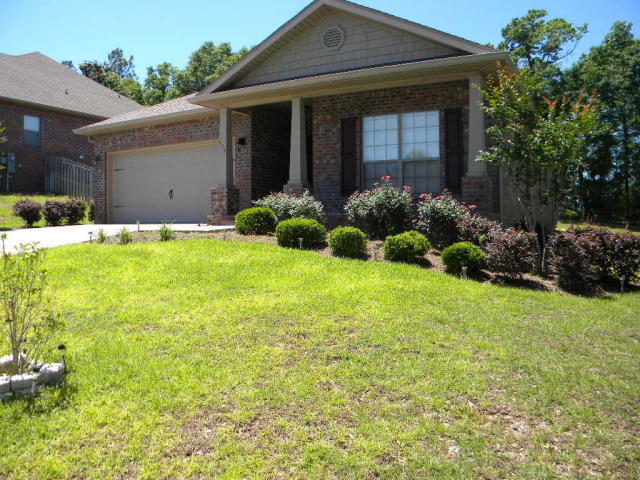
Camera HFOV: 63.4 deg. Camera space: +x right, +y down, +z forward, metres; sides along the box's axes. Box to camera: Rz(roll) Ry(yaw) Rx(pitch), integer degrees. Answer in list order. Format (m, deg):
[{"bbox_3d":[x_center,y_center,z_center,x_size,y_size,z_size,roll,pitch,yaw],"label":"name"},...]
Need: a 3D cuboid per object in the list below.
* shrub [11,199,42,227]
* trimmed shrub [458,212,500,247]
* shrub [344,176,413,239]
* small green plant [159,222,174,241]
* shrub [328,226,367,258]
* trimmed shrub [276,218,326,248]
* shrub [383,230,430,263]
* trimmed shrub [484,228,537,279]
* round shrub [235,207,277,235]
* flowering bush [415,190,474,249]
[{"bbox_3d":[-8.079,-0.753,14.300,0.740,0.787,0.750,-1,2,-29],"label":"shrub"},{"bbox_3d":[2.542,-0.120,8.250,0.760,0.660,0.740,0,2,0],"label":"trimmed shrub"},{"bbox_3d":[0.999,-0.546,8.840,1.138,1.076,1.050,0,2,0],"label":"shrub"},{"bbox_3d":[-2.846,-0.158,9.600,0.310,0.340,0.300,0,2,0],"label":"small green plant"},{"bbox_3d":[0.429,0.039,8.080,0.581,0.499,0.580,0,2,0],"label":"shrub"},{"bbox_3d":[-0.303,-0.106,8.480,0.803,0.491,0.750,0,2,0],"label":"trimmed shrub"},{"bbox_3d":[1.320,0.099,7.900,0.740,0.500,0.700,0,2,0],"label":"shrub"},{"bbox_3d":[2.631,0.186,7.150,0.730,0.700,0.700,0,2,0],"label":"trimmed shrub"},{"bbox_3d":[-1.271,-0.384,10.200,0.830,0.560,0.800,0,2,0],"label":"round shrub"},{"bbox_3d":[1.994,-0.328,8.290,0.942,0.929,0.950,0,2,0],"label":"flowering bush"}]

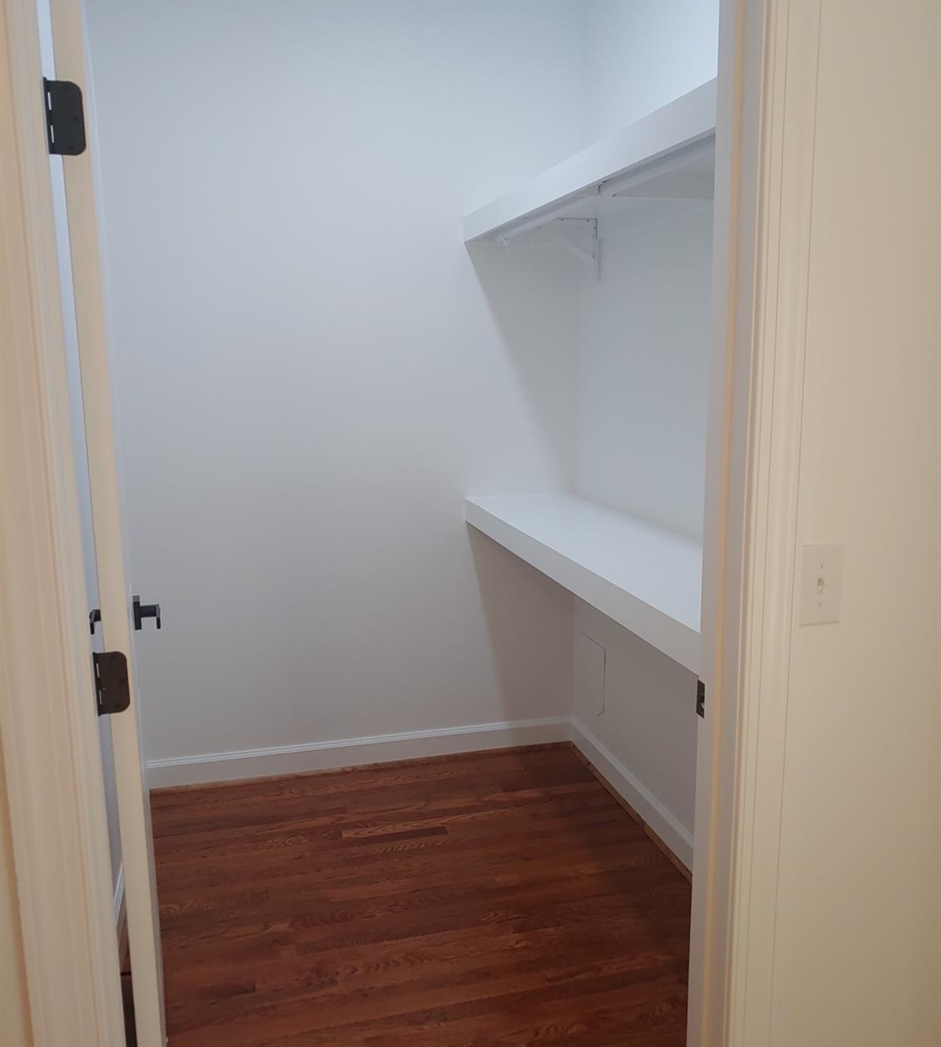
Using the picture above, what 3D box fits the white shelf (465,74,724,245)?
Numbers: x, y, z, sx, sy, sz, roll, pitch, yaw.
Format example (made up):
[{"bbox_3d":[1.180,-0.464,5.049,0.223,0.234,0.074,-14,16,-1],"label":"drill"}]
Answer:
[{"bbox_3d":[0.398,-0.838,2.268,0.407,0.084,1.742,-3,11,-15],"label":"white shelf"}]

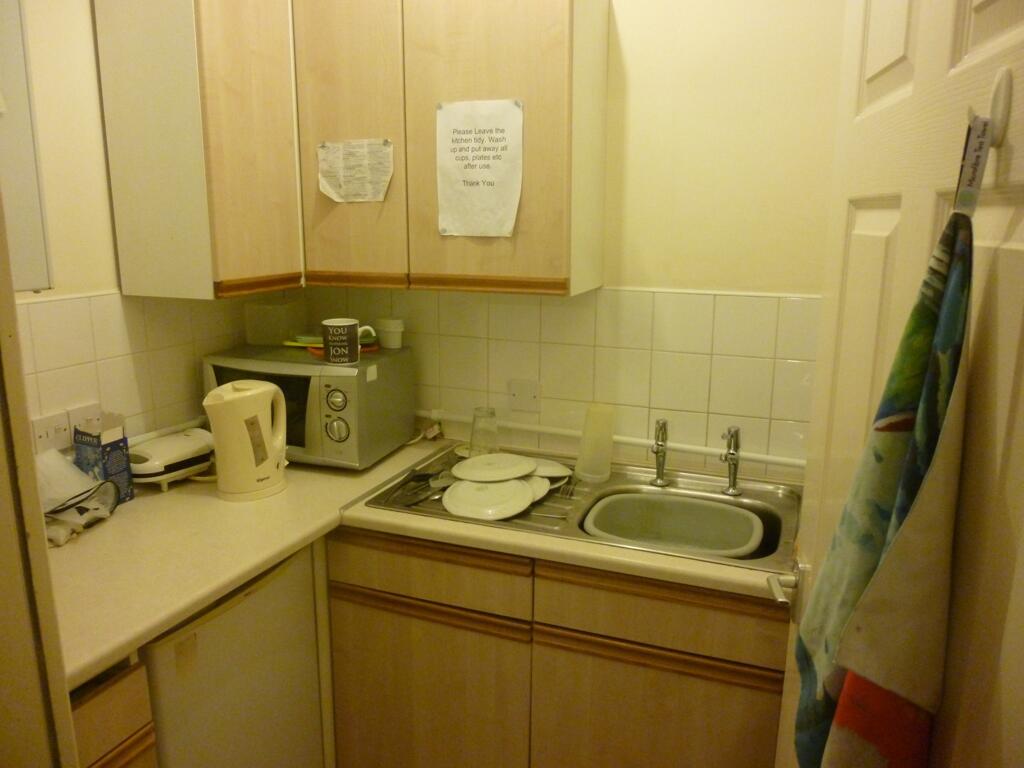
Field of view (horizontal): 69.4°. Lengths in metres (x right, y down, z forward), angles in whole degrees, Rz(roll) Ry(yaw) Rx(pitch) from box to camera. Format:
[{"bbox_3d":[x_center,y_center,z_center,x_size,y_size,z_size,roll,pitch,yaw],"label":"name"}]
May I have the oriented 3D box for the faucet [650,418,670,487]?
[{"bbox_3d":[0.357,0.175,1.786,0.055,0.163,0.125,5,12,20],"label":"faucet"}]

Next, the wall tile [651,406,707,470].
[{"bbox_3d":[0.428,0.142,1.925,0.149,0.149,0.010,5,12,20],"label":"wall tile"}]

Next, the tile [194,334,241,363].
[{"bbox_3d":[-0.836,-0.050,2.083,0.010,0.148,0.148,5,13,20],"label":"tile"}]

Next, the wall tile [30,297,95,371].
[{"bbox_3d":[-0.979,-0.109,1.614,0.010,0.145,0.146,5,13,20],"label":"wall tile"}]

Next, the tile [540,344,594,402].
[{"bbox_3d":[0.147,-0.031,1.995,0.148,0.148,0.010,5,13,20],"label":"tile"}]

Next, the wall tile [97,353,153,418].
[{"bbox_3d":[-0.930,0.009,1.781,0.010,0.148,0.146,5,13,20],"label":"wall tile"}]

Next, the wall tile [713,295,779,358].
[{"bbox_3d":[0.572,-0.140,1.805,0.148,0.145,0.010,5,13,20],"label":"wall tile"}]

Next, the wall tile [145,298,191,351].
[{"bbox_3d":[-0.877,-0.164,1.886,0.010,0.145,0.146,5,13,20],"label":"wall tile"}]

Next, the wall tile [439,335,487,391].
[{"bbox_3d":[-0.135,-0.057,2.101,0.149,0.149,0.010,5,12,20],"label":"wall tile"}]

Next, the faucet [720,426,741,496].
[{"bbox_3d":[0.519,0.189,1.733,0.055,0.161,0.125,5,12,20],"label":"faucet"}]

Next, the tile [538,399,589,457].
[{"bbox_3d":[0.146,0.114,2.018,0.148,0.148,0.010,5,13,20],"label":"tile"}]

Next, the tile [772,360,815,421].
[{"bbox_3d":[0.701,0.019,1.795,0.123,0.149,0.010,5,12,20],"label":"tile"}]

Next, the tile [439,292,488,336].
[{"bbox_3d":[-0.132,-0.205,2.070,0.149,0.149,0.010,5,12,20],"label":"tile"}]

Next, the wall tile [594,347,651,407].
[{"bbox_3d":[0.289,-0.020,1.936,0.148,0.148,0.010,5,13,20],"label":"wall tile"}]

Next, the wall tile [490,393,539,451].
[{"bbox_3d":[0.004,0.103,2.077,0.148,0.148,0.010,5,13,20],"label":"wall tile"}]

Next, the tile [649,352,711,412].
[{"bbox_3d":[0.429,-0.008,1.886,0.148,0.148,0.010,5,13,20],"label":"tile"}]

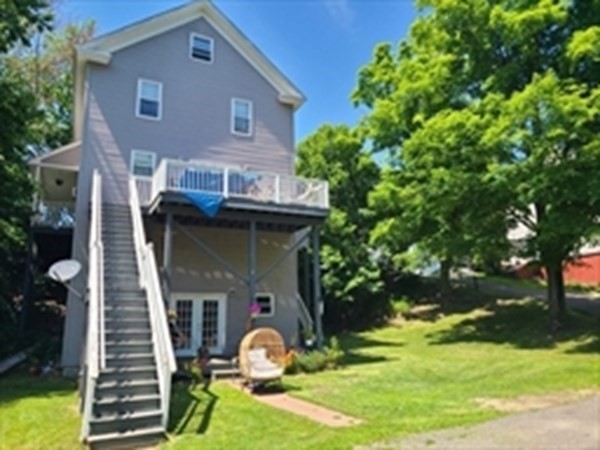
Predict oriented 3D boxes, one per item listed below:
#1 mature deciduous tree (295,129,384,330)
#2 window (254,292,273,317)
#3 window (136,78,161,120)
[{"bbox_3d":[1.794,0.163,21.000,5.400,9.300,5.400,-1,-12,0],"label":"mature deciduous tree"},{"bbox_3d":[-1.270,2.904,16.258,0.760,0.803,0.120,5,-14,-27],"label":"window"},{"bbox_3d":[-5.266,-4.392,15.818,0.817,1.454,0.120,5,-14,-27],"label":"window"}]

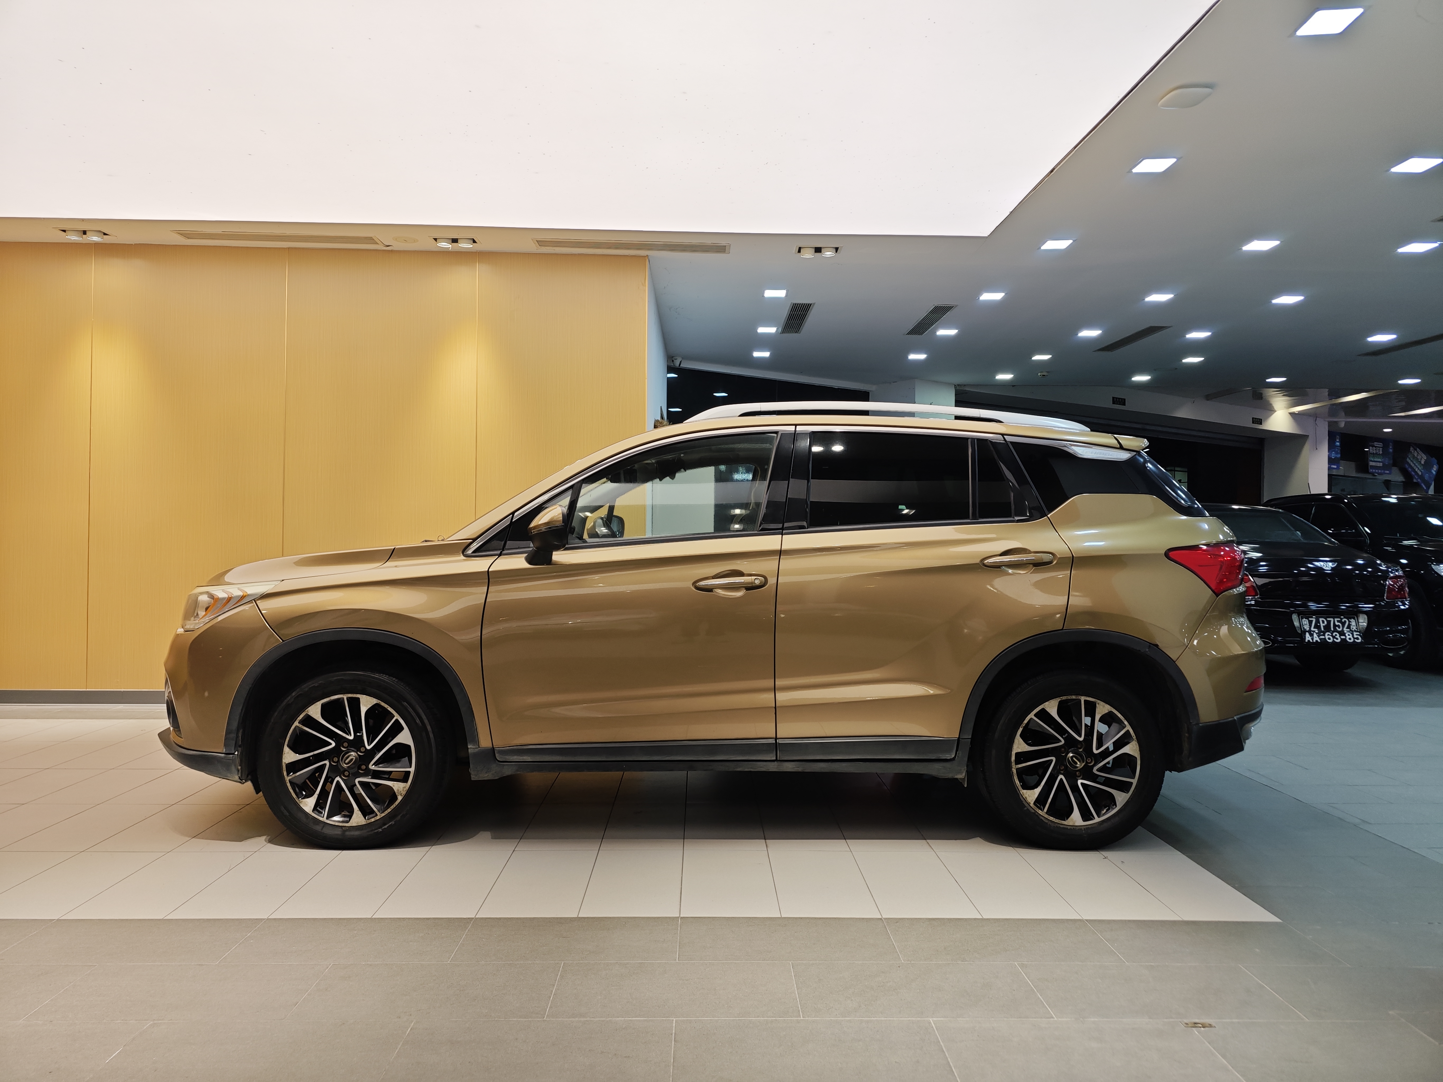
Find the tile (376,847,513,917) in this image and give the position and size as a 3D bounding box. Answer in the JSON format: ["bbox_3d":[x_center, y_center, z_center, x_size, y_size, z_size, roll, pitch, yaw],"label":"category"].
[{"bbox_3d":[-0.887,1.121,3.138,0.300,0.012,0.600,1,0,-1],"label":"tile"}]

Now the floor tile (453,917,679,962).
[{"bbox_3d":[-0.422,1.127,2.695,0.606,0.012,0.303,1,0,-1],"label":"floor tile"}]

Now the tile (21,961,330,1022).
[{"bbox_3d":[-1.325,1.118,2.377,0.600,0.012,0.300,1,0,-1],"label":"tile"}]

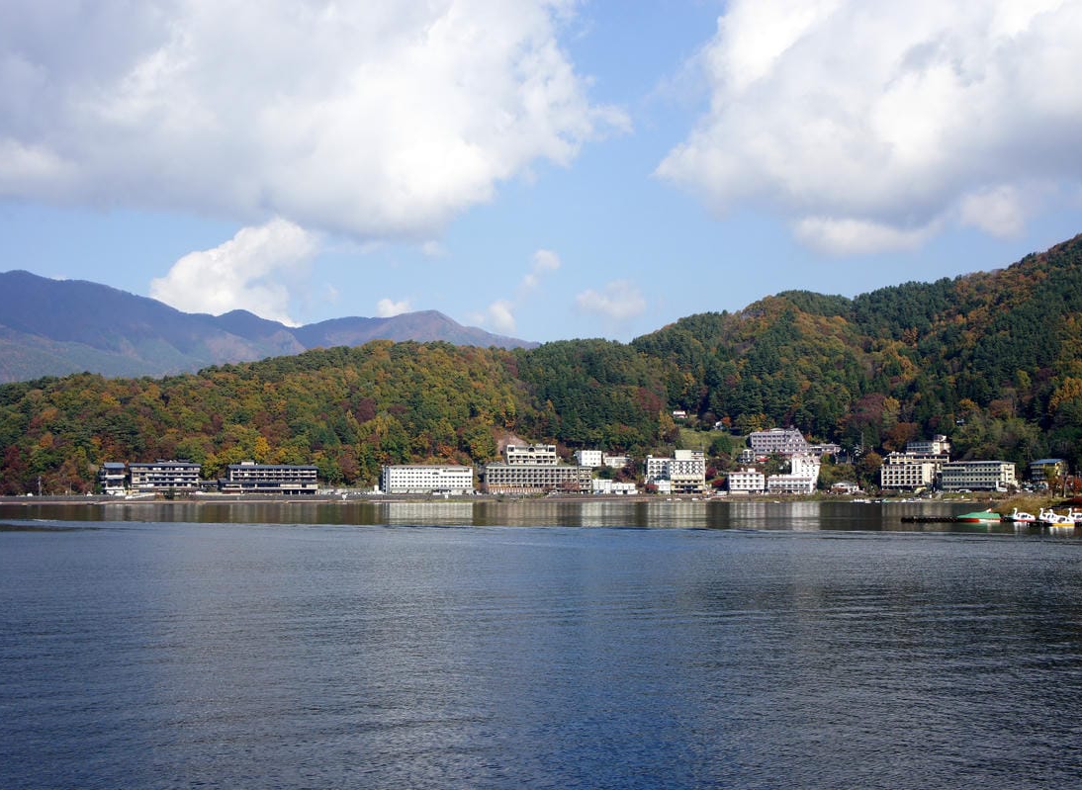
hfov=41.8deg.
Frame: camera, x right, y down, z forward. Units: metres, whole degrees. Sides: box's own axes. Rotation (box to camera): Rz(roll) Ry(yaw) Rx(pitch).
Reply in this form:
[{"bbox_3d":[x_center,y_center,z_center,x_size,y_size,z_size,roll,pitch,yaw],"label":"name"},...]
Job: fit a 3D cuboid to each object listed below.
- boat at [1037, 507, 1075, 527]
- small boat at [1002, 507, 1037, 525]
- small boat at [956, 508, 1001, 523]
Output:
[{"bbox_3d":[60.520,14.315,165.000,3.000,2.000,1.700,-1,-4,11],"label":"boat"},{"bbox_3d":[63.419,15.813,186.000,3.000,2.000,1.700,-1,-4,11],"label":"small boat"},{"bbox_3d":[56.868,15.694,184.000,5.600,1.750,2.100,-1,-4,11],"label":"small boat"}]

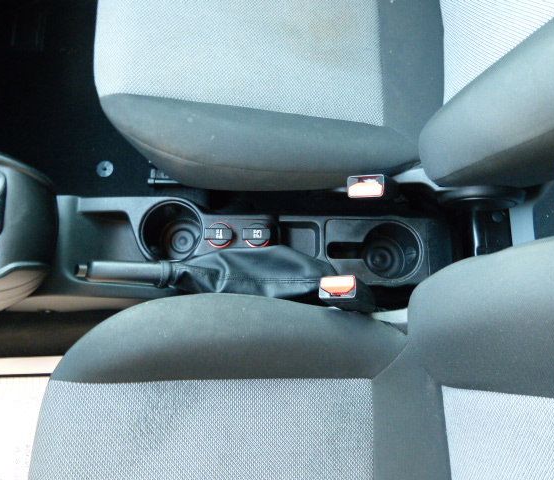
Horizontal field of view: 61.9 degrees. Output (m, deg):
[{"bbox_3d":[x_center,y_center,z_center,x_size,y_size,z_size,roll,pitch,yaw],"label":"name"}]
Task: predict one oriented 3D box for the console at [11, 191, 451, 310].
[{"bbox_3d":[-0.059,0.028,0.740,0.660,0.190,0.170,1,80,0],"label":"console"}]

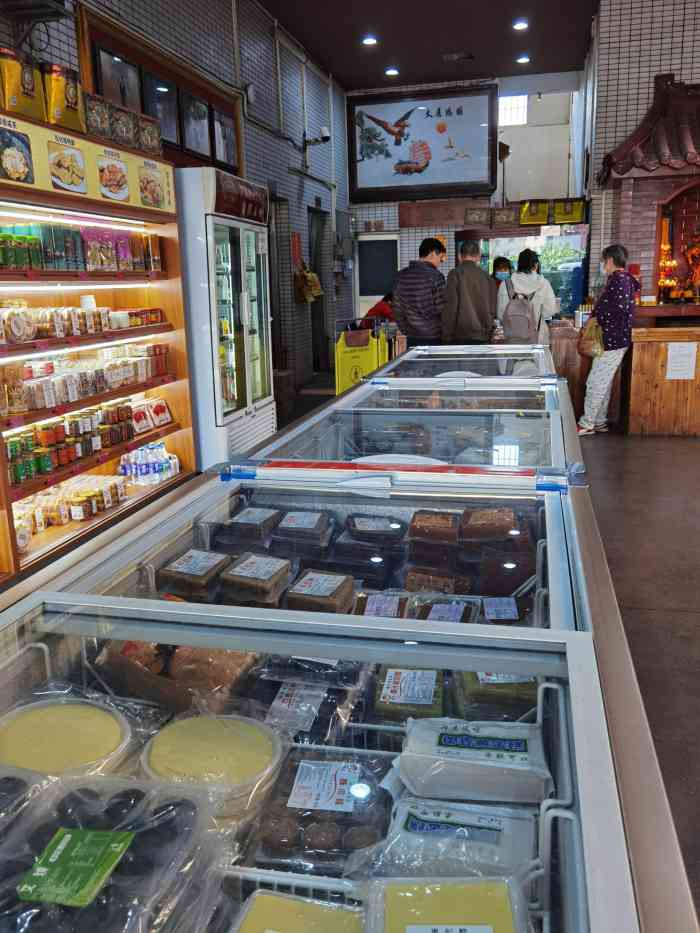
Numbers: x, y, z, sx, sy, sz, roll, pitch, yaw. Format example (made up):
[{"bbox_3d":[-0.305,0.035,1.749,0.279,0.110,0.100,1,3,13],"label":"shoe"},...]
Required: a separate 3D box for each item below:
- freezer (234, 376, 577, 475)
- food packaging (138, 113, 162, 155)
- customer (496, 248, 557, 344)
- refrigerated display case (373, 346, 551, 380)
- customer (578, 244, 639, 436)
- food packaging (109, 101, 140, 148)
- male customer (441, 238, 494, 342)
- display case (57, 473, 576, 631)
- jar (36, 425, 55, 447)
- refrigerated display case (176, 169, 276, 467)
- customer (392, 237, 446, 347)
[{"bbox_3d":[0.345,0.208,3.016,0.955,0.860,1.762,2,14,13],"label":"freezer"},{"bbox_3d":[-1.226,-1.944,4.596,0.110,0.193,0.255,2,14,13],"label":"food packaging"},{"bbox_3d":[1.508,-1.067,6.723,0.480,1.580,0.380,4,14,21],"label":"customer"},{"bbox_3d":[0.743,-0.220,4.786,0.950,0.860,1.852,2,14,13],"label":"refrigerated display case"},{"bbox_3d":[2.202,-1.071,6.694,0.440,1.570,0.440,6,15,28],"label":"customer"},{"bbox_3d":[-1.293,-1.867,4.313,0.110,0.190,0.275,2,14,13],"label":"food packaging"},{"bbox_3d":[1.047,-1.130,6.817,0.480,1.680,0.300,3,14,18],"label":"male customer"},{"bbox_3d":[0.014,0.531,1.643,0.945,0.880,0.898,2,14,13],"label":"display case"},{"bbox_3d":[-1.480,-0.151,3.800,0.080,0.100,0.080,-1,13,0],"label":"jar"},{"bbox_3d":[-1.029,-0.964,5.567,0.660,2.029,1.021,2,14,13],"label":"refrigerated display case"},{"bbox_3d":[0.650,-1.142,6.909,0.470,1.680,0.300,7,15,30],"label":"customer"}]

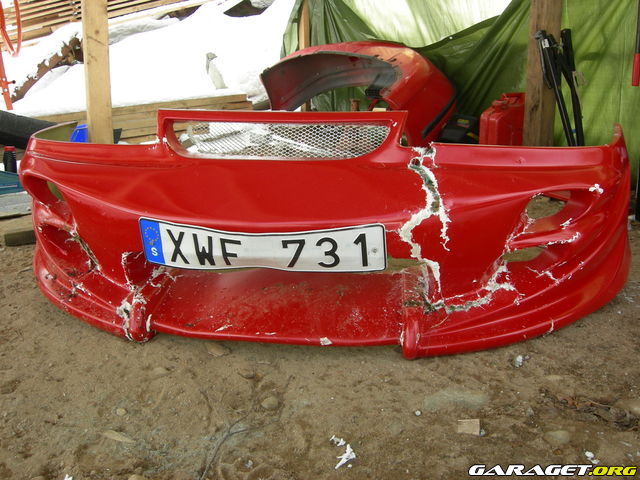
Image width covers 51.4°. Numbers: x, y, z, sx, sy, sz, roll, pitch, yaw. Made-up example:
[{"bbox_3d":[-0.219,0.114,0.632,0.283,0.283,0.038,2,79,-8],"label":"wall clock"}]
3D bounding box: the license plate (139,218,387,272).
[{"bbox_3d":[-0.124,0.013,1.372,0.510,0.112,0.045,2,33,8],"label":"license plate"}]

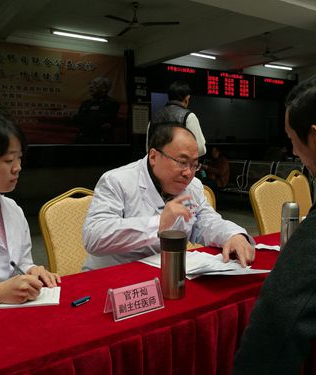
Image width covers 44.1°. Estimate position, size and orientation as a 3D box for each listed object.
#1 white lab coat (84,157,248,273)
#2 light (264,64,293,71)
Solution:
[{"bbox_3d":[-0.022,0.219,1.693,0.700,0.740,0.570,-5,8,-34],"label":"white lab coat"},{"bbox_3d":[3.476,-3.462,11.251,1.240,0.090,0.100,-5,8,-34],"label":"light"}]

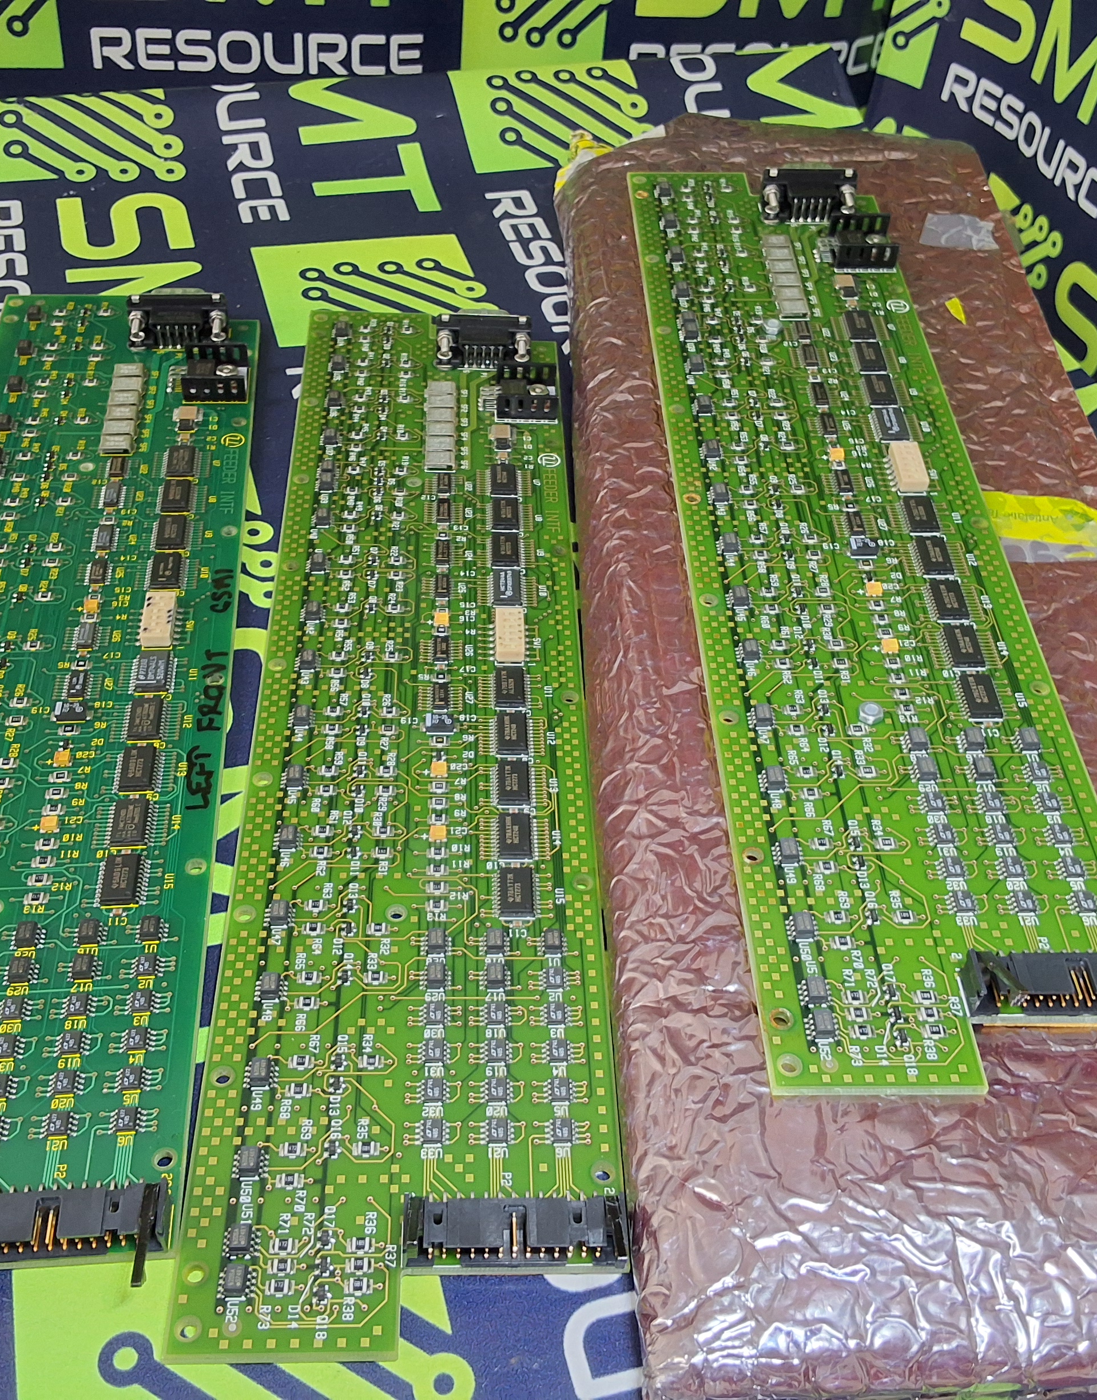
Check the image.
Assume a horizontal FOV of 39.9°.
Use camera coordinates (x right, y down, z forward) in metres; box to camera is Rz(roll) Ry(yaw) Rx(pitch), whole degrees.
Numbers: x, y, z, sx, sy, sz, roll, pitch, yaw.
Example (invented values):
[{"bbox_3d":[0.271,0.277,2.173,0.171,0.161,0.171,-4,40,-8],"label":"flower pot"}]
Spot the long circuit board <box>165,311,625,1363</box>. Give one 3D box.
[{"bbox_3d":[-0.032,-0.011,0.381,0.082,0.015,0.344,1,45,-4],"label":"long circuit board"}]

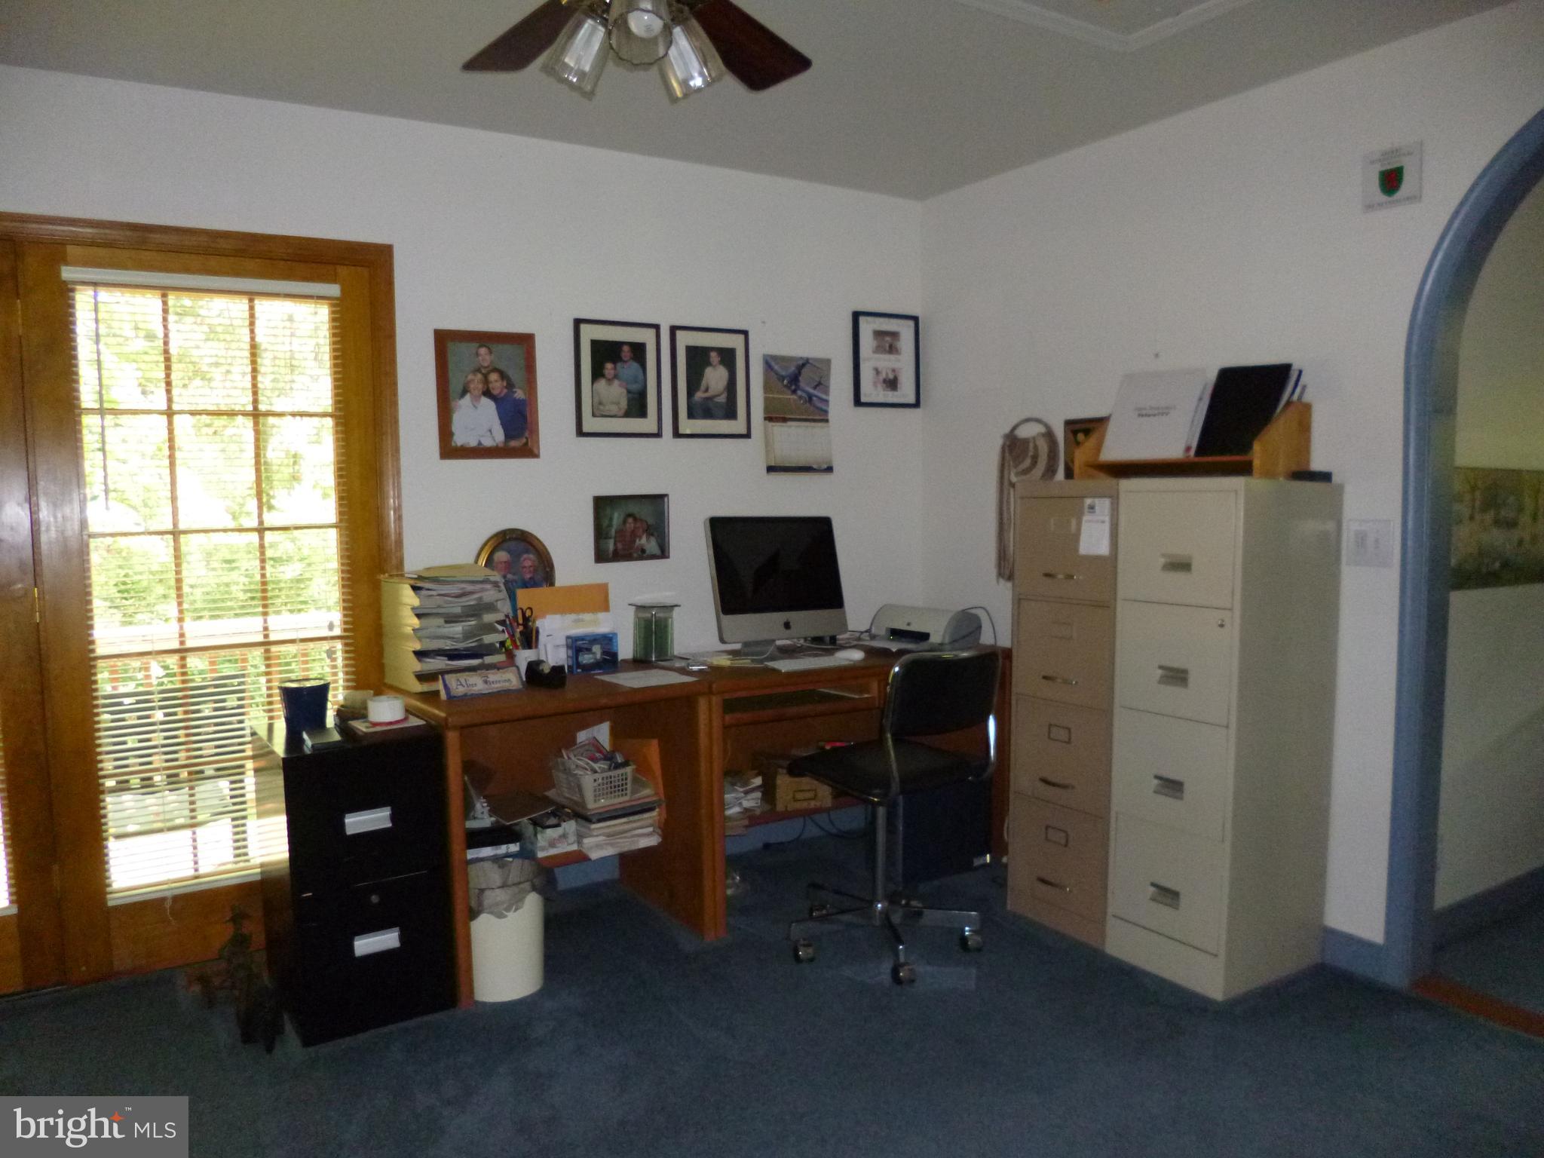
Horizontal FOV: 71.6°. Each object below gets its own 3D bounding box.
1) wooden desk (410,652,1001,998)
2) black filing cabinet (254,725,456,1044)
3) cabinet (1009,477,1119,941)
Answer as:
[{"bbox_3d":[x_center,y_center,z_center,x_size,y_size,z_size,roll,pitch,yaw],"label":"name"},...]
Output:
[{"bbox_3d":[-0.138,0.638,3.428,1.944,0.762,0.613,-4,6,-32],"label":"wooden desk"},{"bbox_3d":[-1.094,0.742,2.779,0.381,0.721,0.435,-4,6,-35],"label":"black filing cabinet"},{"bbox_3d":[1.008,0.368,3.205,0.438,1.319,0.379,-4,6,-32],"label":"cabinet"}]

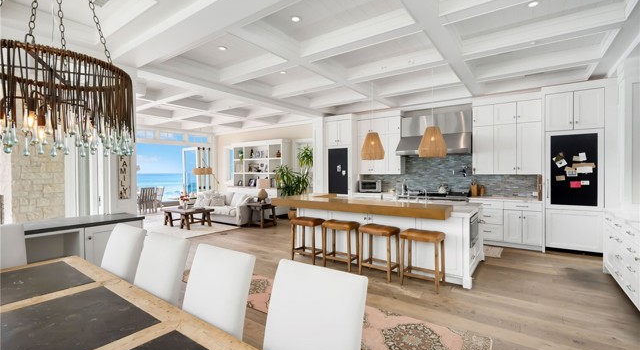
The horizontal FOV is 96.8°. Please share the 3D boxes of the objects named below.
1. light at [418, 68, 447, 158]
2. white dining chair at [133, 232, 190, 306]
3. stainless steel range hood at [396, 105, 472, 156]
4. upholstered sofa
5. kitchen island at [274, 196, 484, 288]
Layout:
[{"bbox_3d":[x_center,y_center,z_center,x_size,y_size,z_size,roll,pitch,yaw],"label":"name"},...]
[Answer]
[{"bbox_3d":[1.675,-0.927,4.219,0.400,1.342,0.400,0,0,35],"label":"light"},{"bbox_3d":[-1.141,0.898,1.669,0.480,0.970,0.600,0,0,35],"label":"white dining chair"},{"bbox_3d":[2.551,-0.927,6.359,1.500,1.000,0.650,0,0,35],"label":"stainless steel range hood"},{"bbox_3d":[-2.801,0.946,8.571,2.322,0.834,0.874,0,0,36],"label":"upholstered sofa"},{"bbox_3d":[0.914,0.875,4.563,2.844,1.005,1.749,0,0,36],"label":"kitchen island"}]

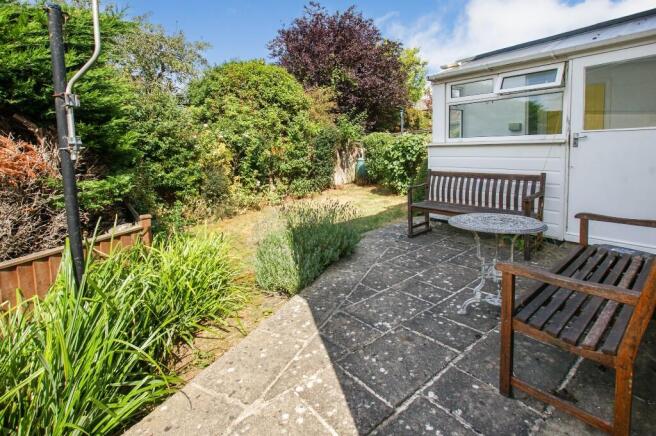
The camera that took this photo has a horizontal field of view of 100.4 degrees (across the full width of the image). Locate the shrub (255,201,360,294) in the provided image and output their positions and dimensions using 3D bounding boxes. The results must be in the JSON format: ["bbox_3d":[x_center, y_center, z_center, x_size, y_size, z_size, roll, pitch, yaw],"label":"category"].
[{"bbox_3d":[-0.150,0.211,2.820,0.500,0.620,1.150,5,11,29],"label":"shrub"}]

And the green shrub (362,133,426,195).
[{"bbox_3d":[2.020,-1.551,8.000,1.850,1.600,1.400,3,10,17],"label":"green shrub"}]

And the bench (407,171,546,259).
[{"bbox_3d":[1.800,-0.142,3.470,0.640,0.880,1.380,-9,13,-43],"label":"bench"}]

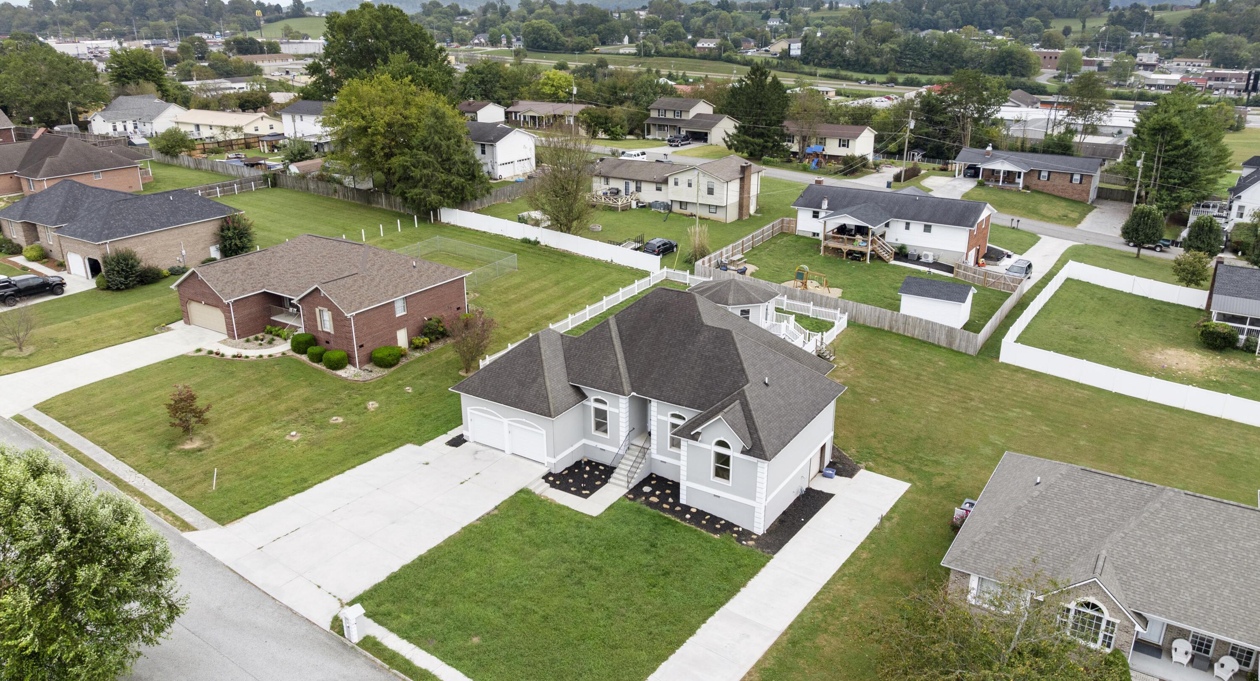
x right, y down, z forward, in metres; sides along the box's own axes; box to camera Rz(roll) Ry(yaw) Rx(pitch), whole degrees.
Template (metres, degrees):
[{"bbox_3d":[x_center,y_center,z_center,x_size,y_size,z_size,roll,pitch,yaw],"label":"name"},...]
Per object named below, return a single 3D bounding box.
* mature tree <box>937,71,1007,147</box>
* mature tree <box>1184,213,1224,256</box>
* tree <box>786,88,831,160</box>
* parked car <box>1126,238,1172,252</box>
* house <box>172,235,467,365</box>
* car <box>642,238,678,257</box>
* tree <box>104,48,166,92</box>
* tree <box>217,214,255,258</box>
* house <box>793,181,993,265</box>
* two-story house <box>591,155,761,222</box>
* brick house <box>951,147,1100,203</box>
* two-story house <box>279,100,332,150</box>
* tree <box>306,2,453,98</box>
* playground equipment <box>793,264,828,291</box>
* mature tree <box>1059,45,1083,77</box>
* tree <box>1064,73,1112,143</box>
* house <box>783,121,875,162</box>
[{"bbox_3d":[65.401,-43.283,167.222,12.113,16.231,12.113,7,21,20],"label":"mature tree"},{"bbox_3d":[64.016,-11.092,97.307,4.600,6.030,4.600,13,24,32],"label":"mature tree"},{"bbox_3d":[29.104,-35.535,144.404,7.400,12.170,7.400,3,21,11],"label":"tree"},{"bbox_3d":[61.089,-11.569,102.380,1.780,1.680,4.850,-15,25,-35],"label":"parked car"},{"bbox_3d":[-26.346,-4.798,75.511,19.300,7.000,16.500,12,24,31],"label":"house"},{"bbox_3d":[3.377,-10.357,95.789,1.950,1.820,5.000,12,24,30],"label":"car"},{"bbox_3d":[-108.484,-56.324,192.394,11.801,15.227,11.801,-11,22,-27],"label":"tree"},{"bbox_3d":[-38.276,-10.159,84.917,3.214,4.346,3.214,-9,22,-23],"label":"tree"},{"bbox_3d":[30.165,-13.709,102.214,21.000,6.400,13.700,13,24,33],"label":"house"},{"bbox_3d":[6.415,-21.477,118.523,21.900,6.800,11.600,12,24,30],"label":"two-story house"},{"bbox_3d":[62.128,-26.296,137.137,20.900,6.200,10.200,16,26,37],"label":"brick house"},{"bbox_3d":[-51.893,-37.027,149.449,12.500,7.400,9.400,12,23,31],"label":"two-story house"},{"bbox_3d":[-44.795,-48.376,157.833,24.500,24.600,24.500,-1,20,0],"label":"tree"},{"bbox_3d":[18.250,-6.283,86.624,3.800,2.400,2.200,12,24,31],"label":"playground equipment"},{"bbox_3d":[215.623,-136.492,426.993,11.800,13.770,11.800,9,22,24],"label":"mature tree"},{"bbox_3d":[70.556,-32.796,134.697,6.700,16.500,6.700,-1,20,0],"label":"tree"},{"bbox_3d":[33.927,-34.650,153.466,15.800,6.390,9.800,13,24,33],"label":"house"}]

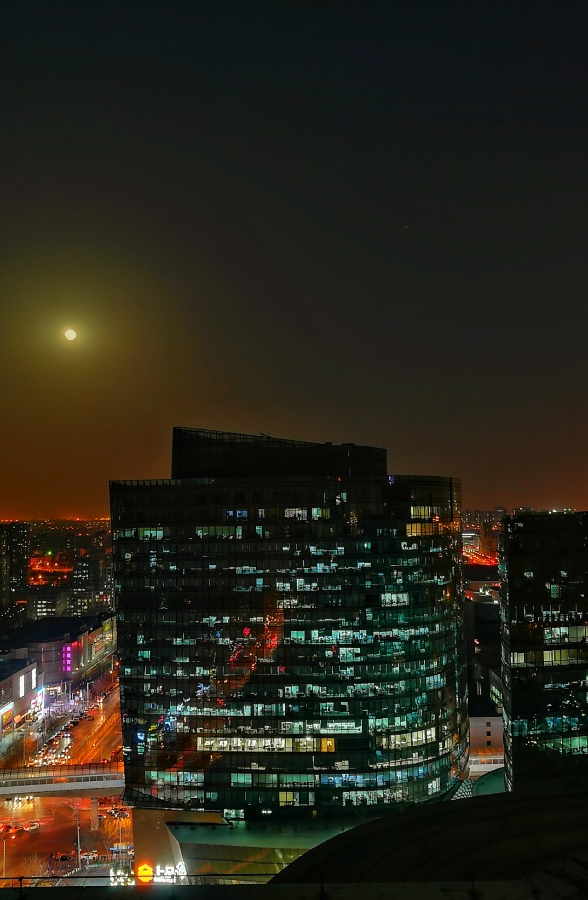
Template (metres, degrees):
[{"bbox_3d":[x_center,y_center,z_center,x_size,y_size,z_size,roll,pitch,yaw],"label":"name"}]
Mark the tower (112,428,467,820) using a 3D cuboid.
[{"bbox_3d":[2.000,41.060,223.430,85.000,93.000,42.000,0,-3,-3],"label":"tower"}]

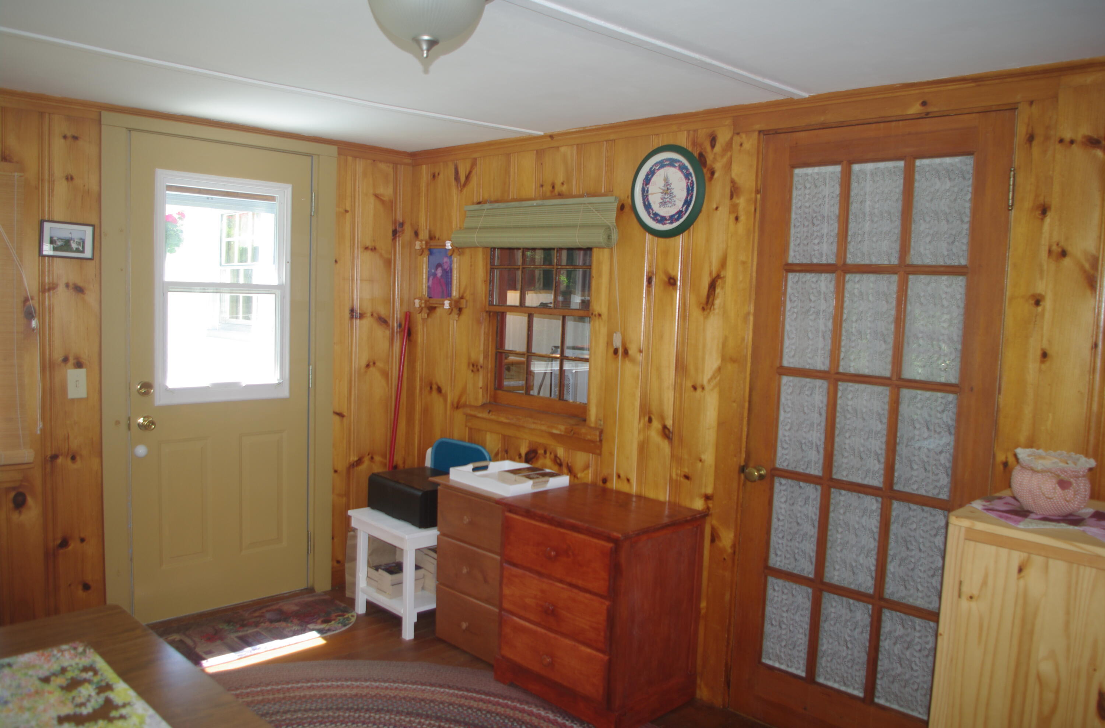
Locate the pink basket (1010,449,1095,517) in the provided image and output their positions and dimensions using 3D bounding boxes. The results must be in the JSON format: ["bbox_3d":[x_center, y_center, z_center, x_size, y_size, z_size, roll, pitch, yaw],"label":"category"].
[{"bbox_3d":[1.255,0.298,2.082,0.180,0.145,0.180,3,5,11],"label":"pink basket"}]

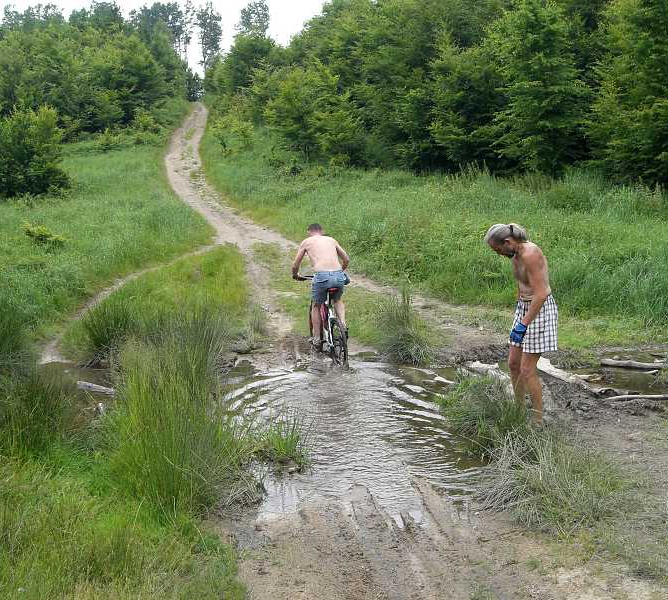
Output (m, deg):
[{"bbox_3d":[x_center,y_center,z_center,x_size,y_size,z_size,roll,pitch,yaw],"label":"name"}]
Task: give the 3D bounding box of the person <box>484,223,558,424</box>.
[{"bbox_3d":[1.516,0.218,7.100,0.540,1.670,0.480,-1,4,-18],"label":"person"}]

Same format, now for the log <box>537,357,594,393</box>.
[{"bbox_3d":[2.511,0.815,9.550,0.150,0.140,0.948,-1,10,-15],"label":"log"}]

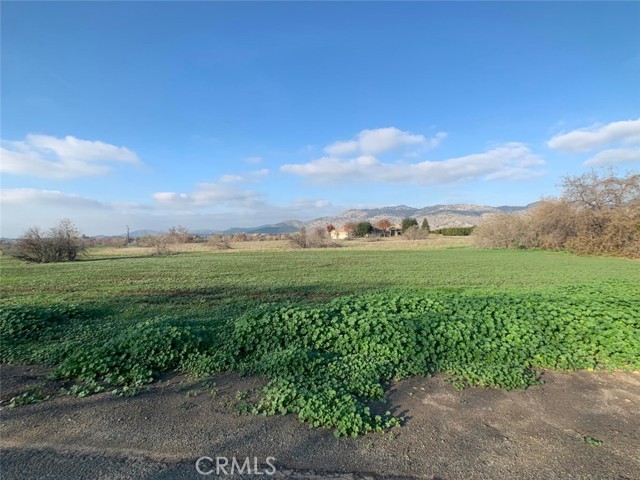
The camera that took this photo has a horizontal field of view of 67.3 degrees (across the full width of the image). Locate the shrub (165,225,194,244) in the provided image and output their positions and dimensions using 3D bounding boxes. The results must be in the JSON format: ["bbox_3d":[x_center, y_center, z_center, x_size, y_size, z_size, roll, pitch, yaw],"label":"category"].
[{"bbox_3d":[-19.291,-0.618,66.000,4.100,2.500,3.600,0,1,0],"label":"shrub"}]

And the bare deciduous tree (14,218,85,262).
[{"bbox_3d":[-18.007,0.033,32.000,4.600,2.900,4.000,0,1,0],"label":"bare deciduous tree"}]

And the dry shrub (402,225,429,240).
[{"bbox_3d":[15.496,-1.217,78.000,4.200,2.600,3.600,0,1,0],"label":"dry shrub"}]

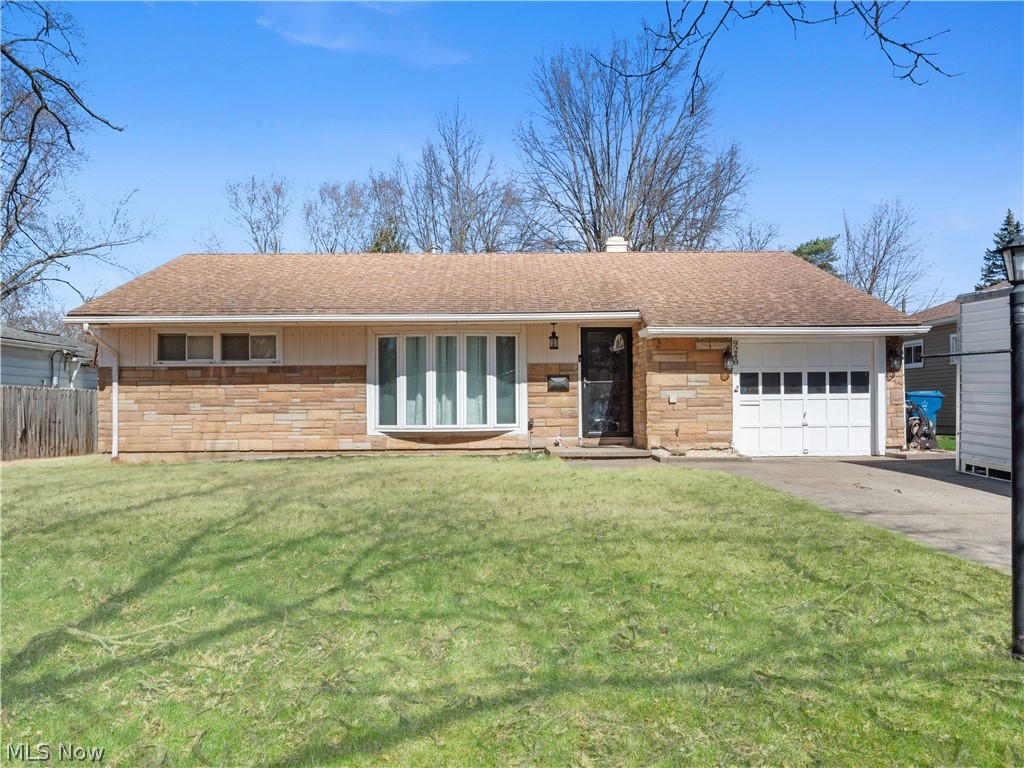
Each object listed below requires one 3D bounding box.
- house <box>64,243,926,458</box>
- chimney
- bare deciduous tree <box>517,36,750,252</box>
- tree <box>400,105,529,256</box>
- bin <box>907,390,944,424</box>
[{"bbox_3d":[-0.600,-0.940,16.800,14.800,4.500,10.200,0,0,-1],"label":"house"},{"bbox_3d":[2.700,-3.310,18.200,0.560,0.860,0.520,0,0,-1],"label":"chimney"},{"bbox_3d":[5.300,-6.980,31.000,10.200,16.400,9.800,0,0,-1],"label":"bare deciduous tree"},{"bbox_3d":[-2.270,-6.070,34.000,6.200,14.600,6.000,0,0,-1],"label":"tree"},{"bbox_3d":[7.830,0.680,13.800,0.840,1.100,0.680,0,0,6],"label":"bin"}]

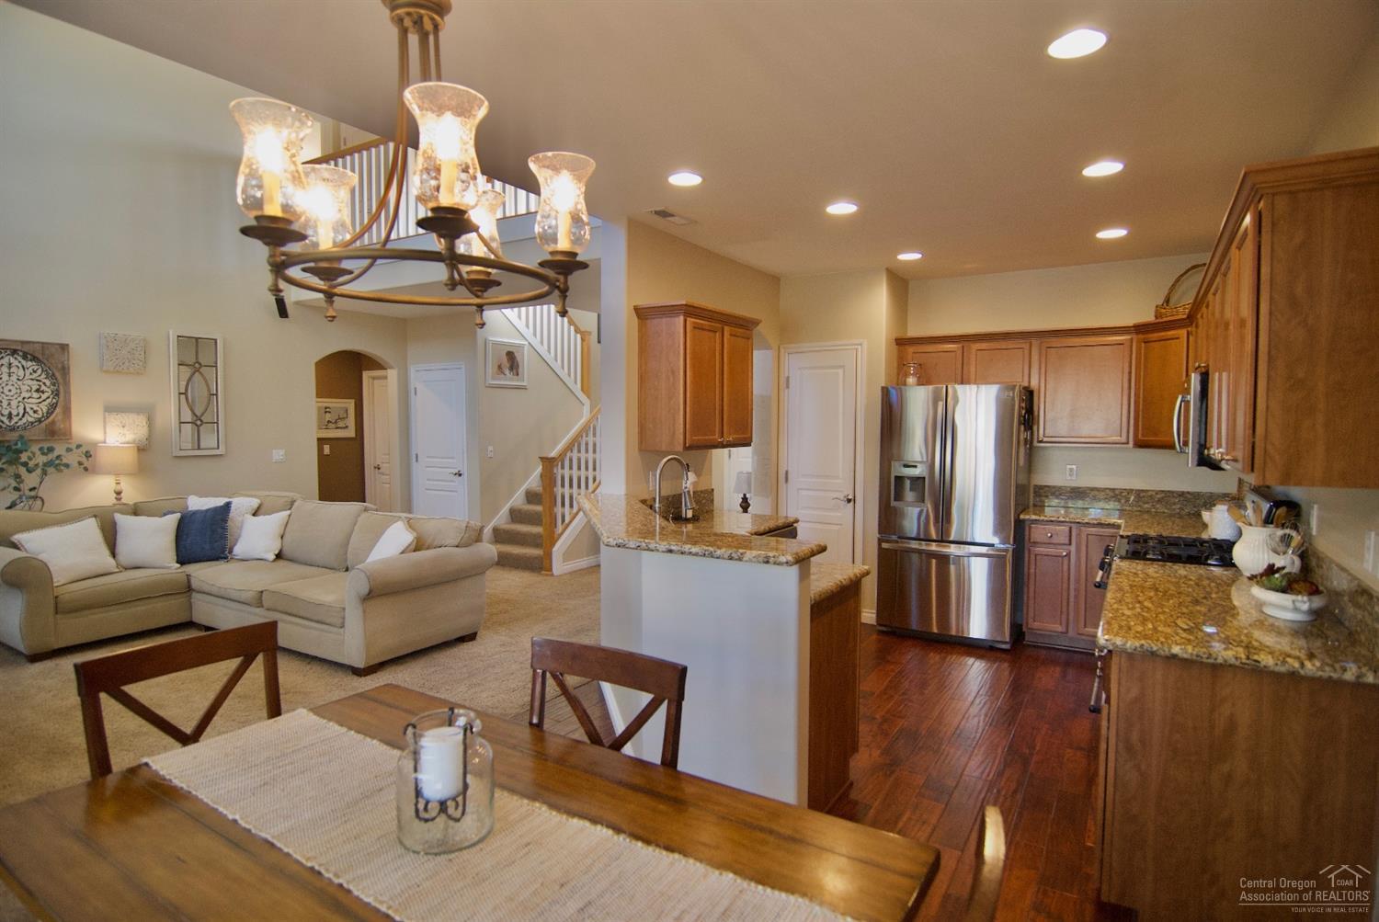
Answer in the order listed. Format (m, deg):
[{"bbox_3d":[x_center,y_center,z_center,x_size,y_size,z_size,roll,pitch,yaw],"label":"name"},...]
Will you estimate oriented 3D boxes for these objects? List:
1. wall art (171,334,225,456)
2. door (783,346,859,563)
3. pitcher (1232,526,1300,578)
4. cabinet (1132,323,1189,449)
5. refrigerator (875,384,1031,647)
[{"bbox_3d":[-4.511,-0.603,6.351,0.045,1.100,0.420,2,3,33],"label":"wall art"},{"bbox_3d":[1.005,0.180,5.335,0.600,2.060,0.060,2,3,33],"label":"door"},{"bbox_3d":[2.201,0.340,2.631,0.205,0.200,0.160,2,4,41],"label":"pitcher"},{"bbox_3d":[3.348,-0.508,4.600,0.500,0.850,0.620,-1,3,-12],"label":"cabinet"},{"bbox_3d":[1.919,0.350,4.995,0.900,1.760,0.800,2,3,33],"label":"refrigerator"}]

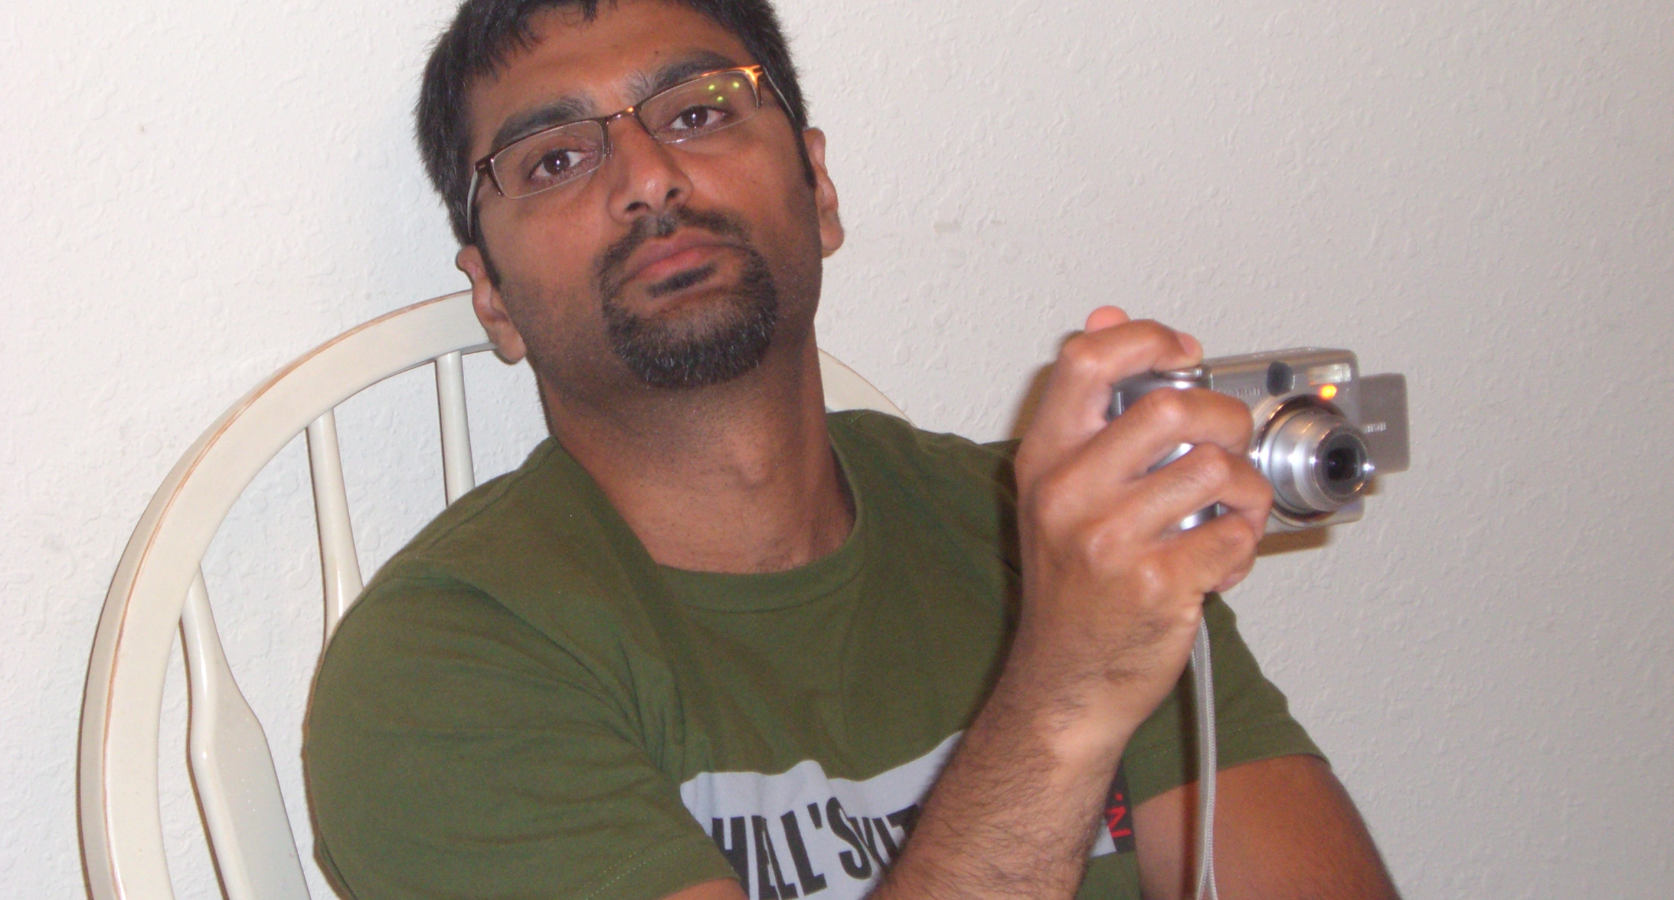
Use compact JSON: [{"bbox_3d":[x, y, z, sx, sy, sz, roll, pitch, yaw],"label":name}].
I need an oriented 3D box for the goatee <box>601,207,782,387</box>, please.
[{"bbox_3d":[-0.064,-0.068,1.694,0.068,0.073,0.042,-19,-13,-7],"label":"goatee"}]

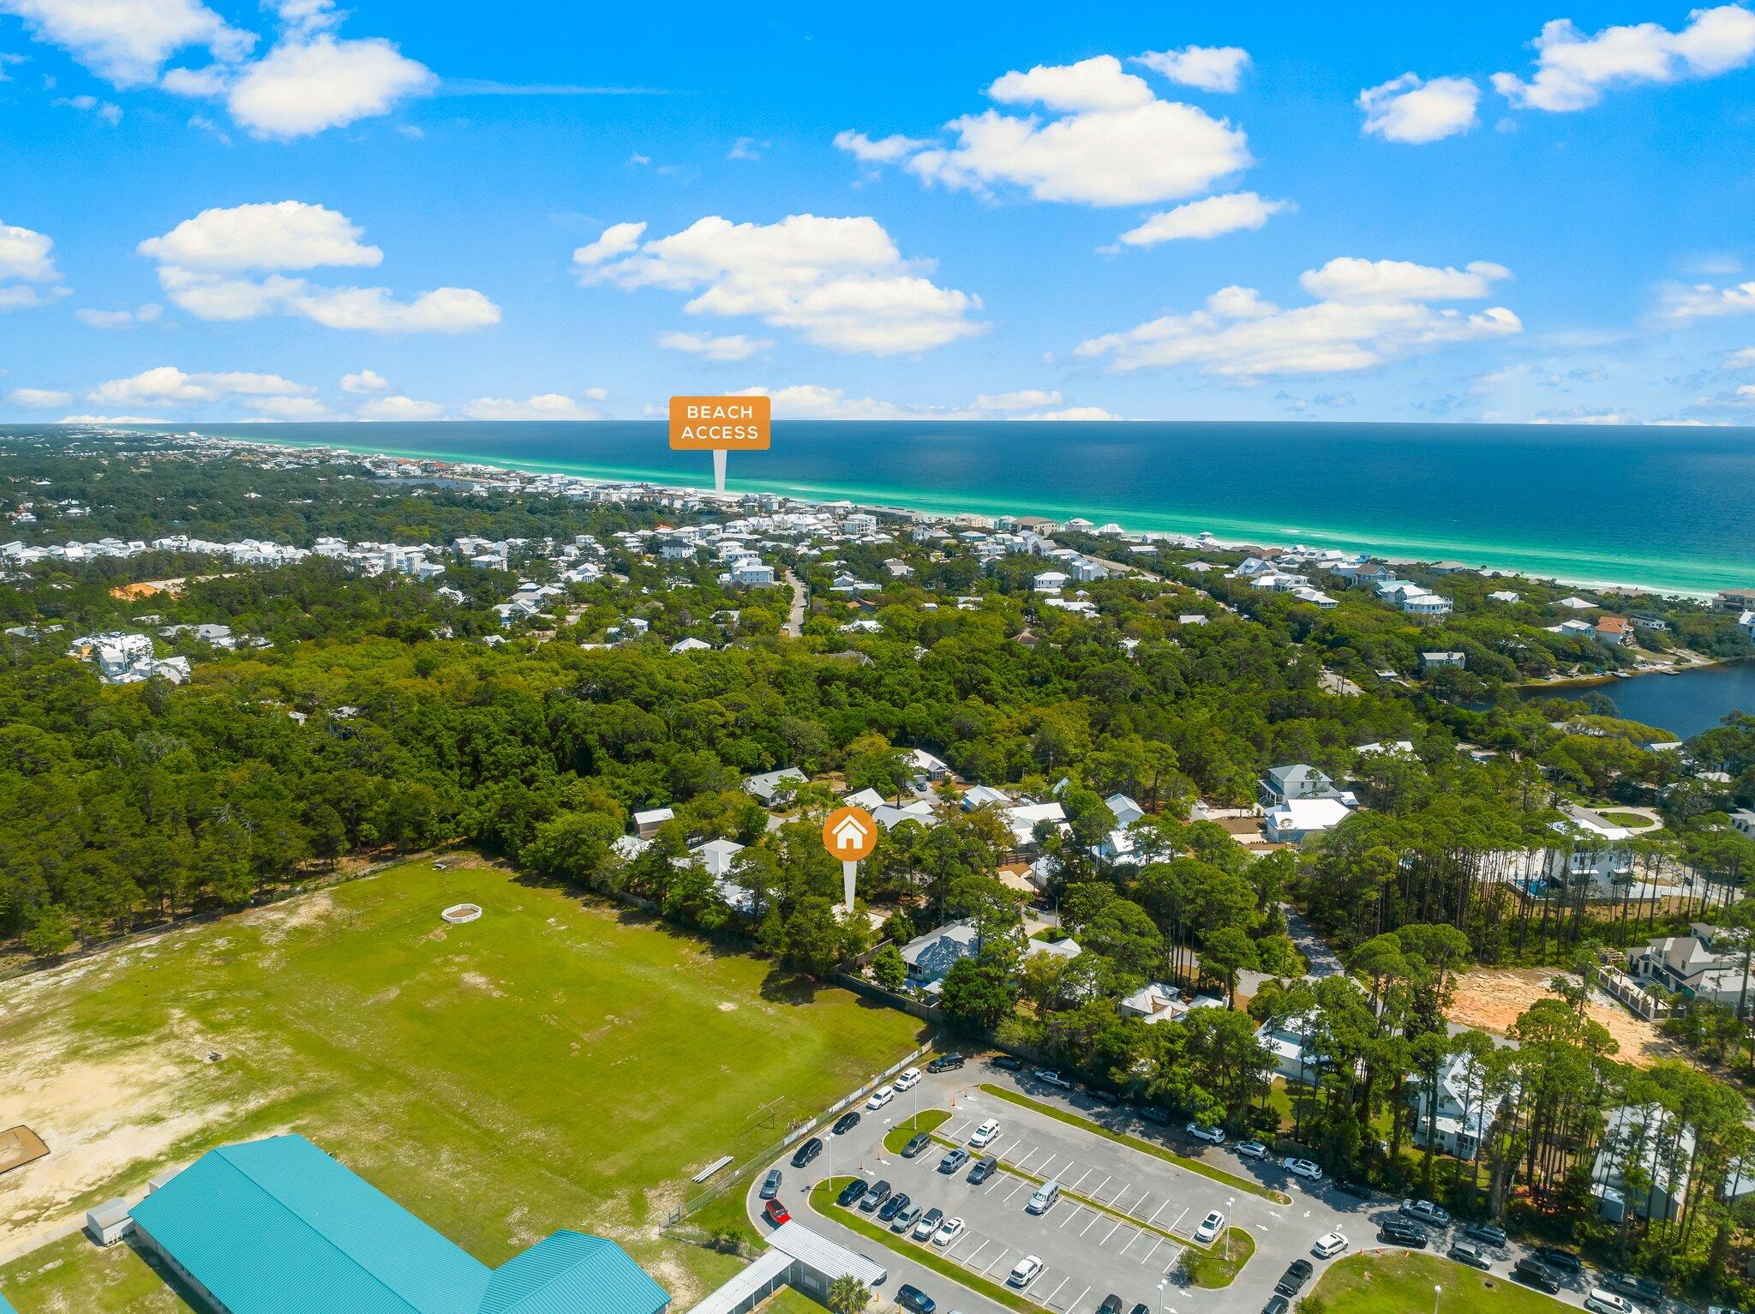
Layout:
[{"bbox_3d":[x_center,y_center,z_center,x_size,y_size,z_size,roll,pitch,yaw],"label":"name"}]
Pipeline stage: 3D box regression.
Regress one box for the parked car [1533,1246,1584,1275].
[{"bbox_3d":[81.640,71.940,145.670,4.850,1.720,1.940,9,14,37],"label":"parked car"}]

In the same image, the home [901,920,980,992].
[{"bbox_3d":[13.870,53.980,224.500,12.200,5.900,17.000,9,14,38],"label":"home"}]

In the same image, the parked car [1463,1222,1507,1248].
[{"bbox_3d":[75.250,71.020,150.250,4.800,1.740,1.930,8,14,36],"label":"parked car"}]

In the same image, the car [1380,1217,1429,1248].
[{"bbox_3d":[65.080,71.030,150.020,4.850,1.800,1.920,3,12,17],"label":"car"}]

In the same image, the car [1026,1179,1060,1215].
[{"bbox_3d":[21.610,69.620,157.070,1.970,1.800,5.000,9,15,39],"label":"car"}]

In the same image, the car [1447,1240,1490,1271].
[{"bbox_3d":[71.340,71.790,146.250,4.700,1.800,1.920,7,13,32],"label":"car"}]

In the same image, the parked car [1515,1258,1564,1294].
[{"bbox_3d":[77.510,72.470,142.680,4.750,1.860,1.900,7,13,32],"label":"parked car"}]

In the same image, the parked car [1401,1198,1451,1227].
[{"bbox_3d":[69.350,70.180,154.030,5.750,1.900,2.000,9,14,37],"label":"parked car"}]

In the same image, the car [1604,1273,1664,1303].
[{"bbox_3d":[87.420,72.850,140.650,5.800,1.920,2.020,10,15,41],"label":"car"}]

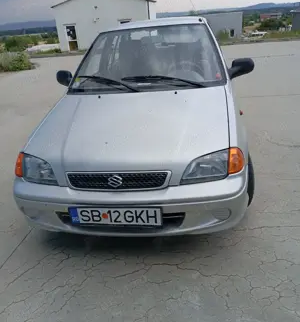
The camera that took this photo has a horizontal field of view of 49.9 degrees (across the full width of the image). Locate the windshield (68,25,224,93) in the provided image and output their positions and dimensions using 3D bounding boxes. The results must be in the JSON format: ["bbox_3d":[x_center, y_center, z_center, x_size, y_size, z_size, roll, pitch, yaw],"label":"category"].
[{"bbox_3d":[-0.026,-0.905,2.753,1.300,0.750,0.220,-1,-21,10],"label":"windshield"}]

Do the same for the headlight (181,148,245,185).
[{"bbox_3d":[0.349,0.020,1.776,0.380,0.165,0.190,-6,23,-1],"label":"headlight"}]

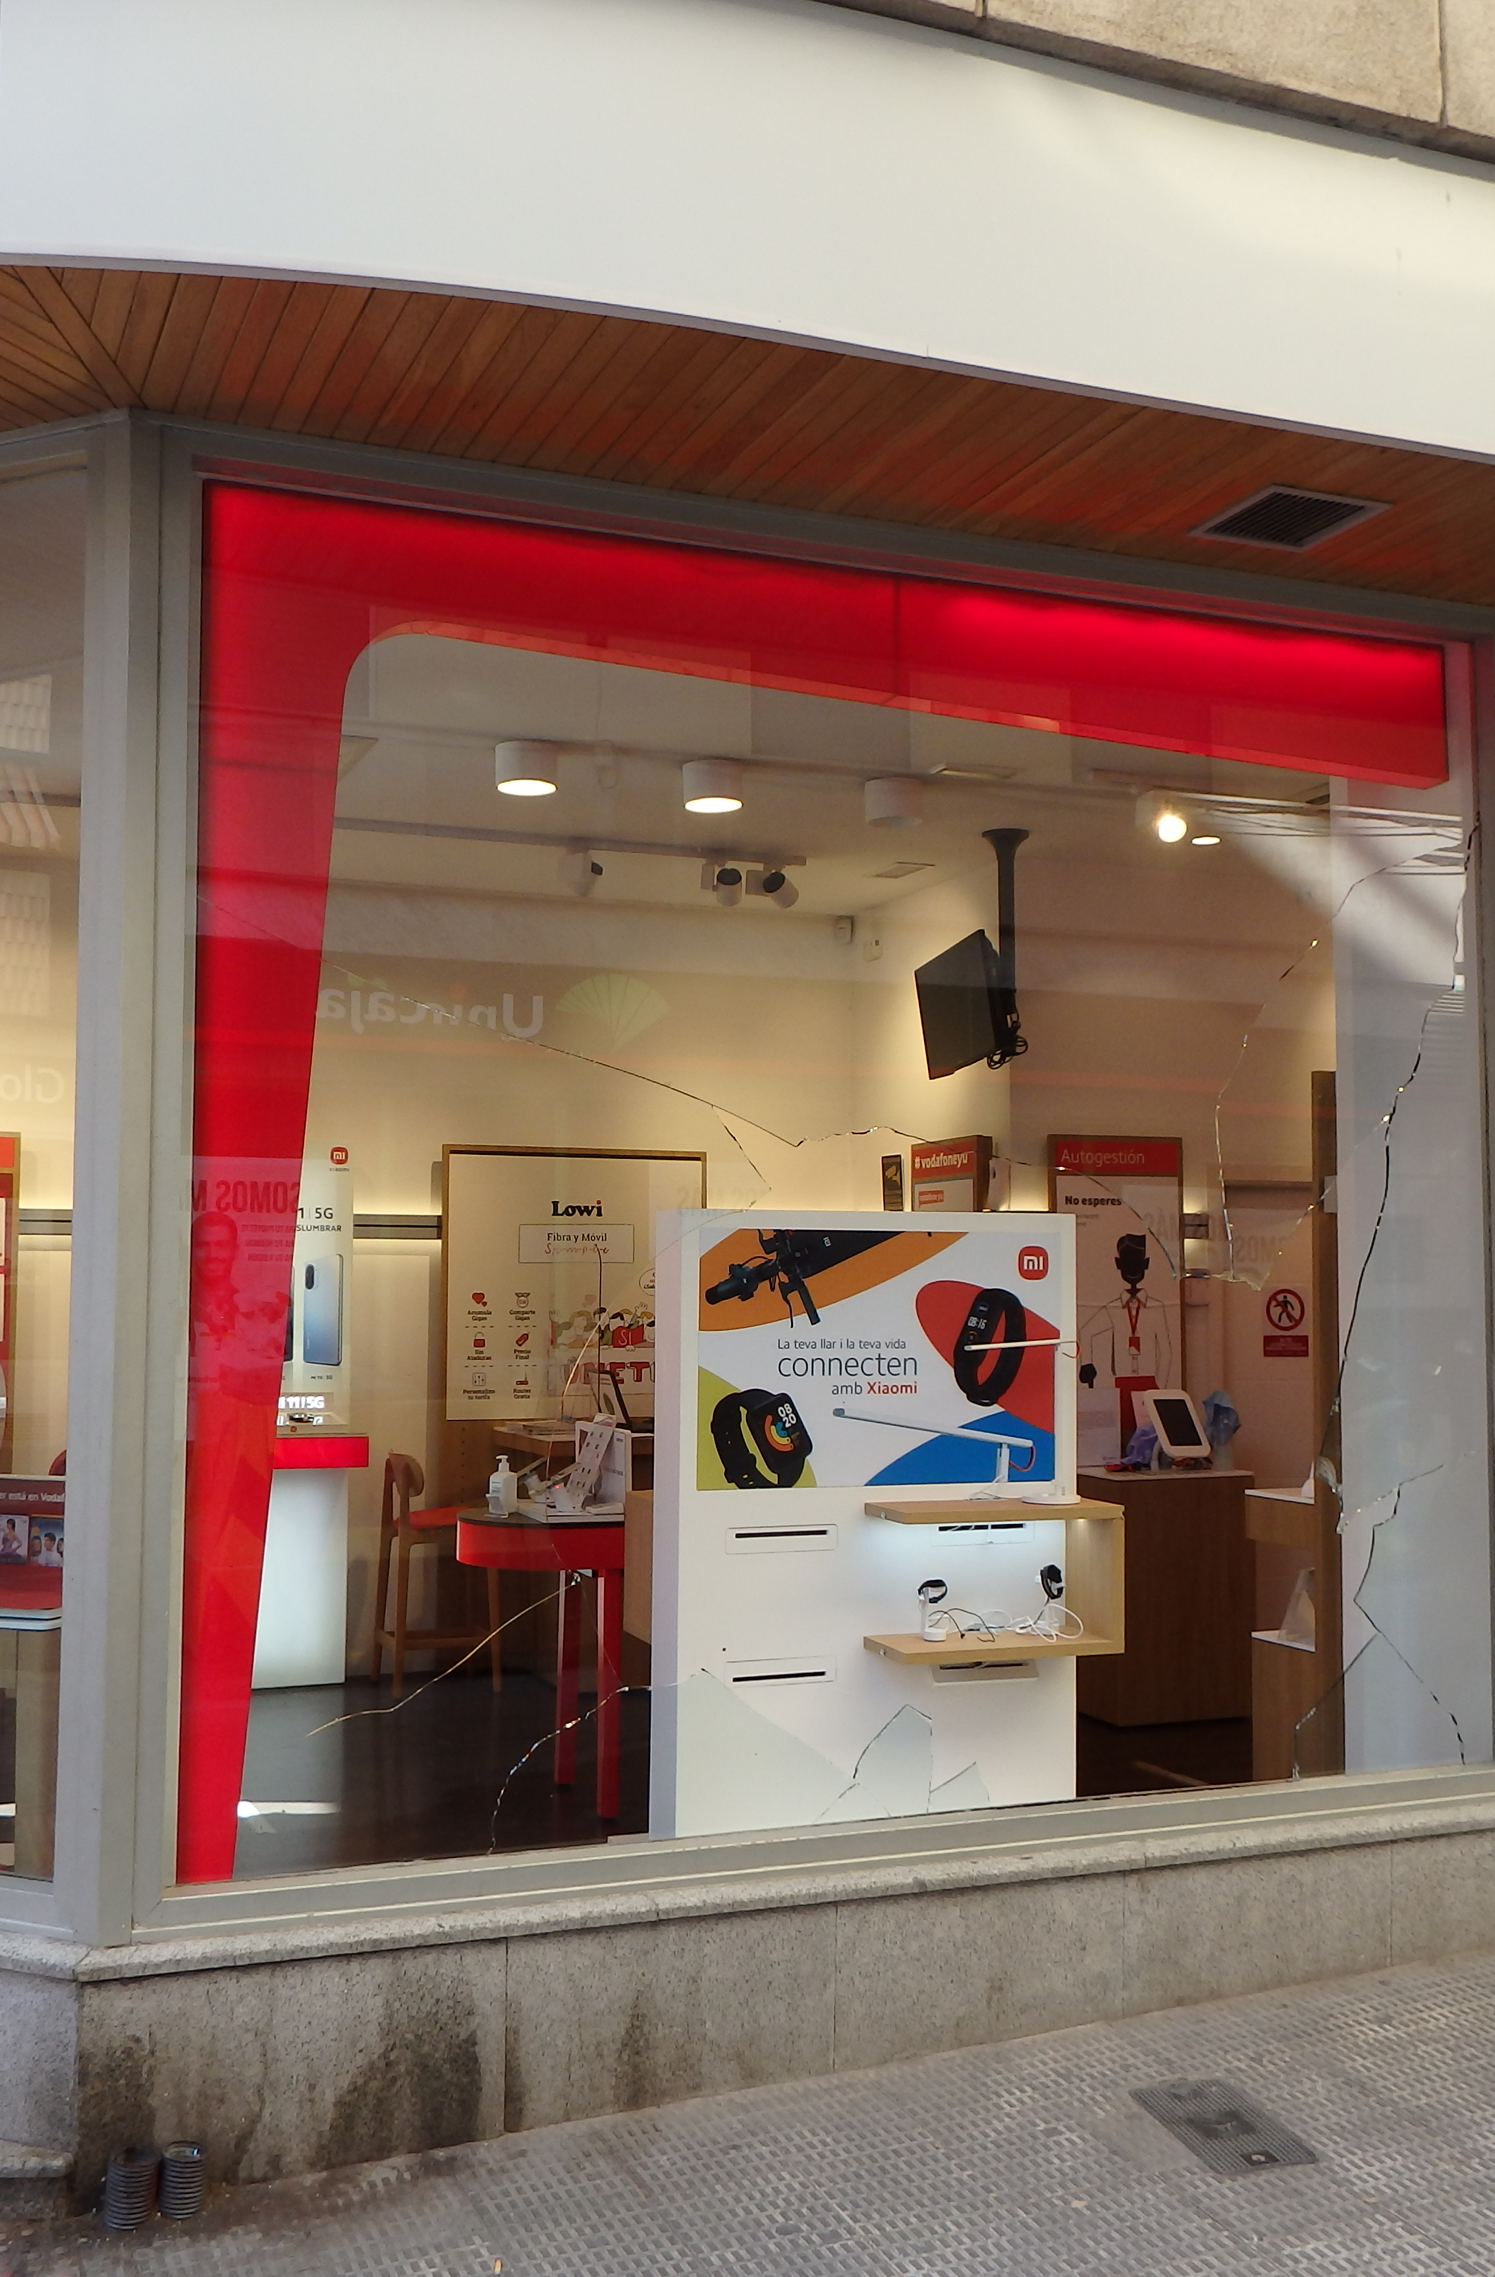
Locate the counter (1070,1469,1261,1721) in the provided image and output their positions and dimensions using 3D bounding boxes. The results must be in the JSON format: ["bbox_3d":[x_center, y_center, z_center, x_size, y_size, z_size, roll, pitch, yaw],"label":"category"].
[{"bbox_3d":[1.522,1.715,8.026,0.600,0.890,0.570,1,-4,-21],"label":"counter"}]

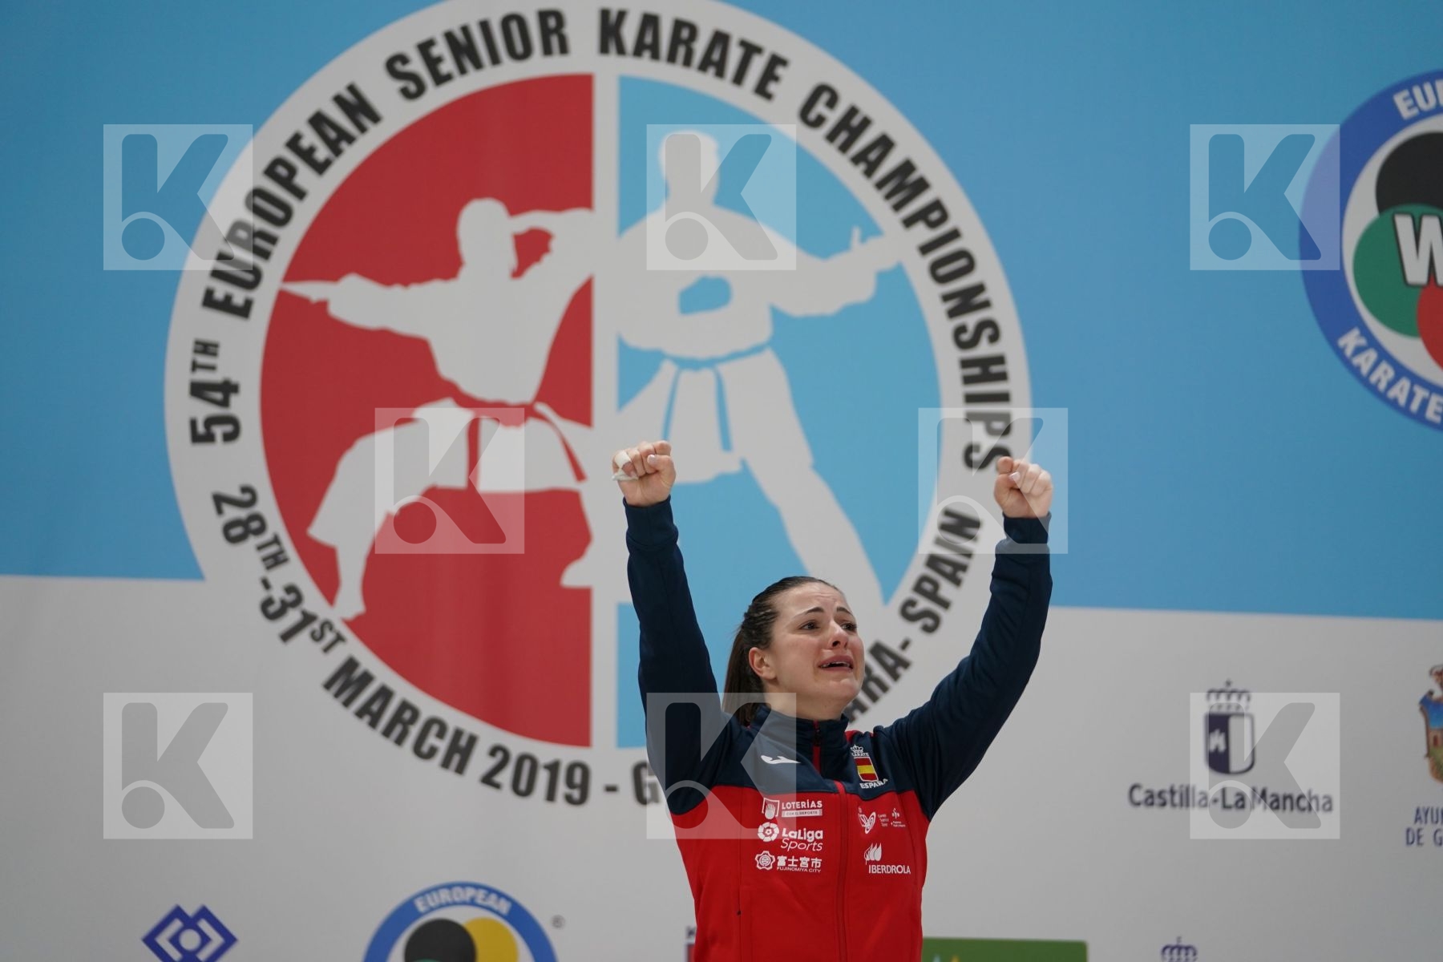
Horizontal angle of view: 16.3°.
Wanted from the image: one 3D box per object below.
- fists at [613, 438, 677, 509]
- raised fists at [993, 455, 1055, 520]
[{"bbox_3d":[-0.112,-0.011,7.350,0.090,0.095,0.075,0,-8,0],"label":"fists"},{"bbox_3d":[0.458,0.009,7.650,0.088,0.096,0.080,1,-5,5],"label":"raised fists"}]

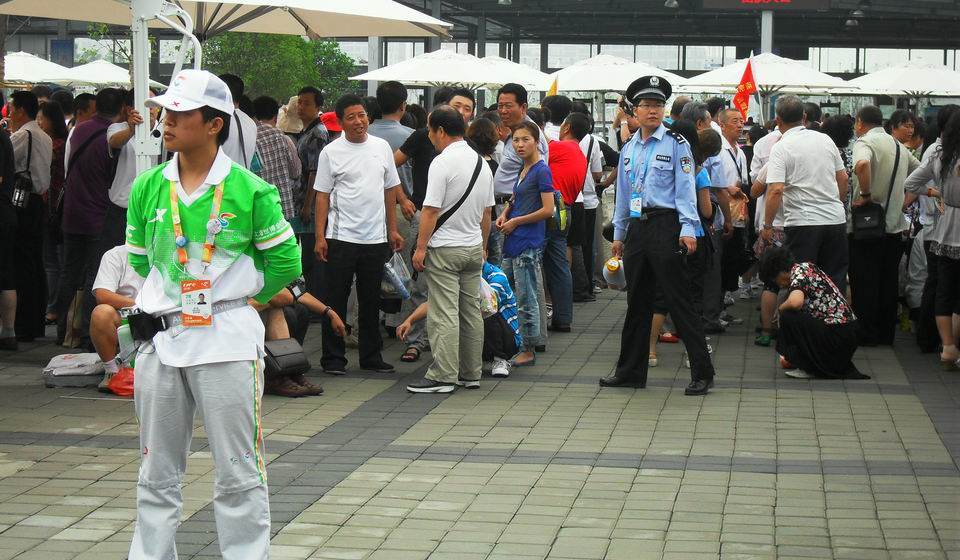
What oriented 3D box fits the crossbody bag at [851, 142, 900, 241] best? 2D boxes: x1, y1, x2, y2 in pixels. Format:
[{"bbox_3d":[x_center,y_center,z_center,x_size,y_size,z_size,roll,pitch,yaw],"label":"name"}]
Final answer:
[{"bbox_3d":[2.806,-0.628,15.150,0.360,0.700,0.270,3,5,20],"label":"crossbody bag"}]

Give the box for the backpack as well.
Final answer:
[{"bbox_3d":[0.527,-0.465,14.700,0.160,0.330,0.260,-1,5,-21],"label":"backpack"}]

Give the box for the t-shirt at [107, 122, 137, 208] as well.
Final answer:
[{"bbox_3d":[-2.236,-0.758,13.900,0.440,0.600,0.300,-2,5,-30],"label":"t-shirt"}]

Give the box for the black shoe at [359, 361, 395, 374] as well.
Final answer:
[{"bbox_3d":[-0.632,0.526,13.049,0.270,0.095,0.100,4,5,38],"label":"black shoe"}]

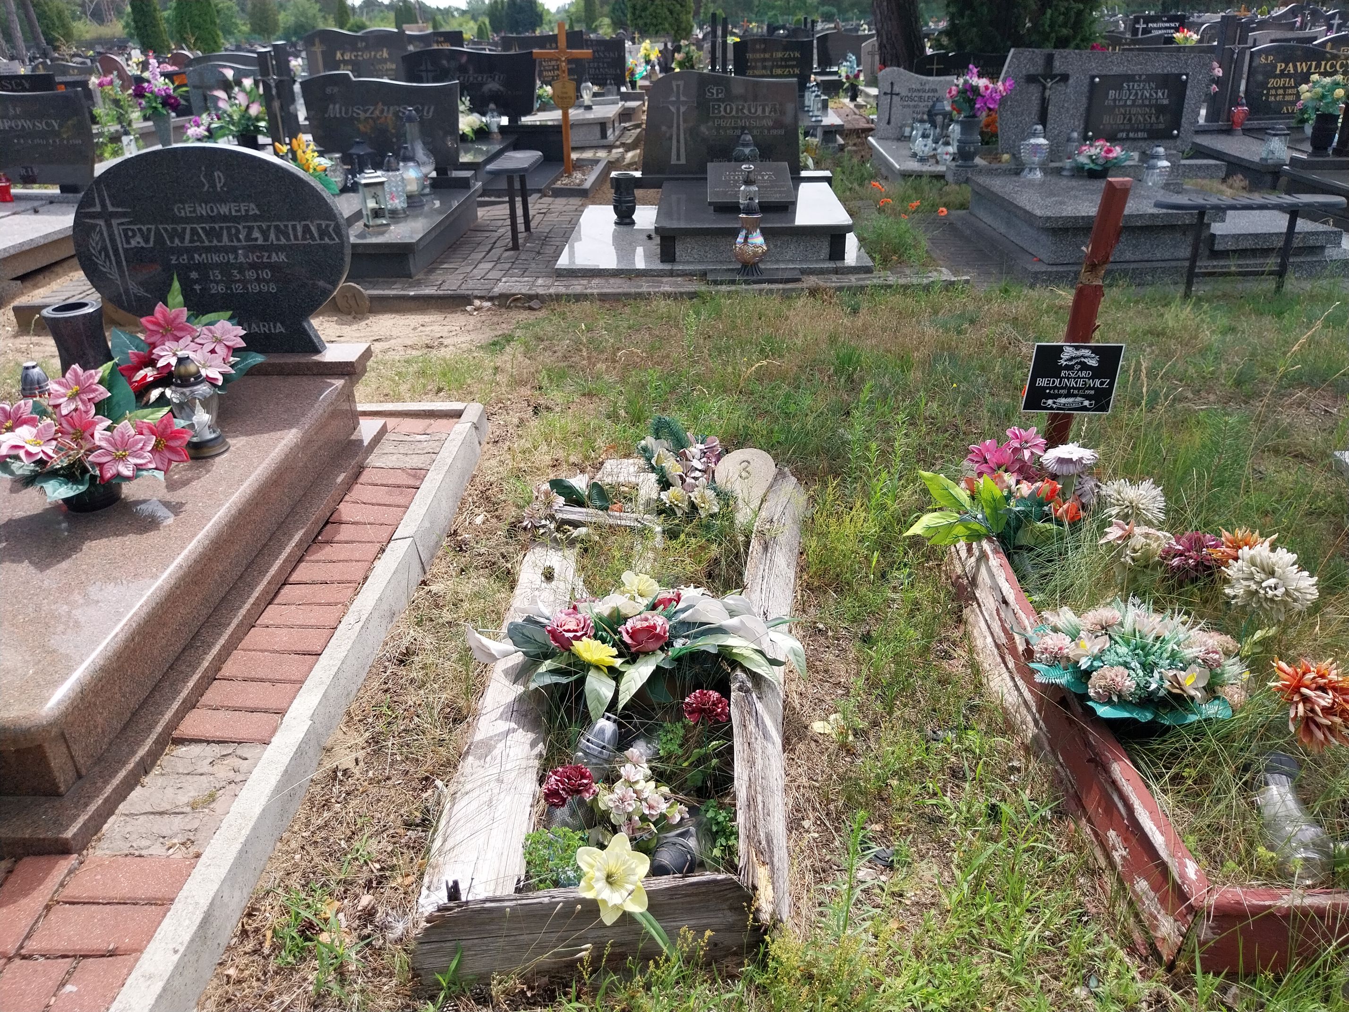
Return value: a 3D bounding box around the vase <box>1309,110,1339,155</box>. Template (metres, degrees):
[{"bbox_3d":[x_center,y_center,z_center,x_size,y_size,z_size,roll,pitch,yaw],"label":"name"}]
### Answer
[{"bbox_3d":[4.513,-2.578,7.038,0.180,0.280,0.180,-1,26,1],"label":"vase"}]

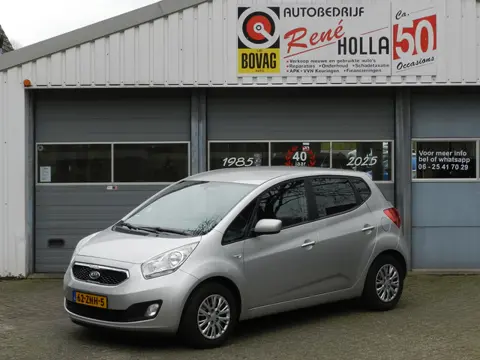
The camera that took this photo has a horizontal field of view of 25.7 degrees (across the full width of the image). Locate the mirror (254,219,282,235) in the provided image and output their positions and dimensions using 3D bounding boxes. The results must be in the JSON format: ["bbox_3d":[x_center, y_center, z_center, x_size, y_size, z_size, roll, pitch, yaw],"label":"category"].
[{"bbox_3d":[0.268,0.436,9.876,0.160,0.145,0.220,-4,6,-45],"label":"mirror"}]

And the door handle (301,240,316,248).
[{"bbox_3d":[0.674,0.631,10.396,0.205,0.050,0.050,-4,6,-45],"label":"door handle"}]

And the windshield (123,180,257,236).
[{"bbox_3d":[-0.522,0.268,10.383,1.250,0.140,0.920,4,37,45],"label":"windshield"}]

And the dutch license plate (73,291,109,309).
[{"bbox_3d":[-1.355,1.085,9.610,0.020,0.110,0.520,-4,6,-45],"label":"dutch license plate"}]

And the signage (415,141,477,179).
[{"bbox_3d":[2.827,-0.282,14.496,0.855,0.525,0.030,0,3,-2],"label":"signage"}]

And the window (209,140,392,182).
[{"bbox_3d":[0.833,-0.251,14.428,2.540,0.585,0.060,0,3,-2],"label":"window"}]

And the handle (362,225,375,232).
[{"bbox_3d":[1.343,0.514,11.058,0.205,0.050,0.050,-4,6,-45],"label":"handle"}]

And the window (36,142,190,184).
[{"bbox_3d":[-1.722,-0.225,14.341,2.100,0.585,0.060,0,3,-2],"label":"window"}]

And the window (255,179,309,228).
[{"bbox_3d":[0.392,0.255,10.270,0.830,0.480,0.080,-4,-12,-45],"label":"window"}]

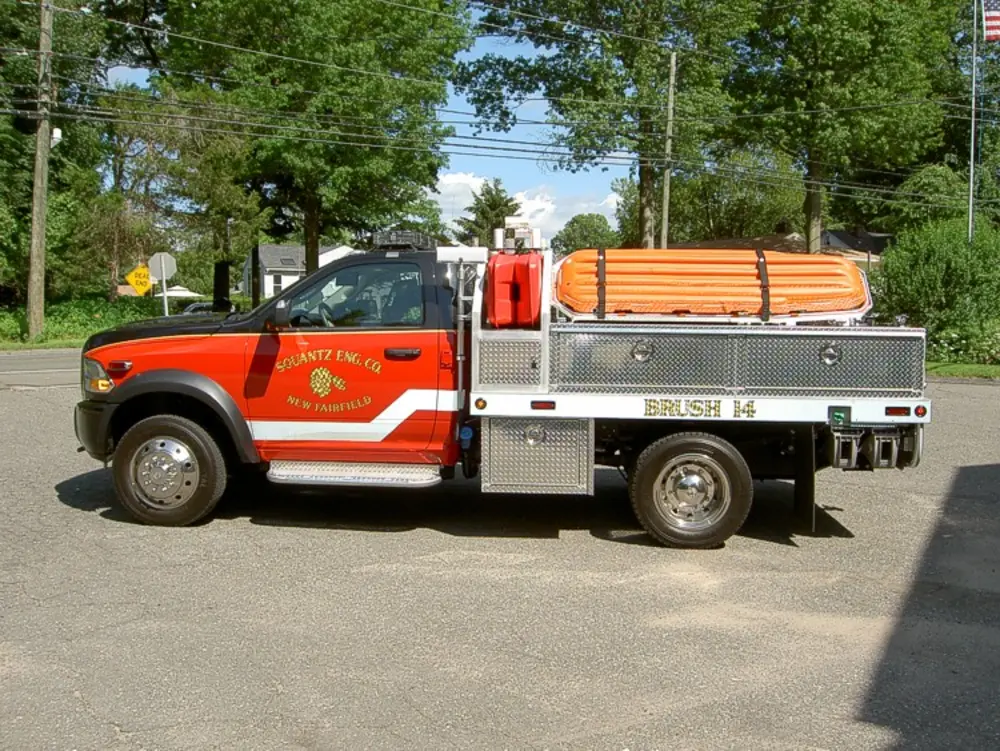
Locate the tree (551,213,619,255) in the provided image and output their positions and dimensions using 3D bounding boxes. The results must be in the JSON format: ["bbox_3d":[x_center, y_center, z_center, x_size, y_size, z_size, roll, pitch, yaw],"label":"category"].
[{"bbox_3d":[6.345,-7.918,75.307,6.200,9.067,6.200,1,4,0],"label":"tree"}]

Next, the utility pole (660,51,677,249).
[{"bbox_3d":[5.607,-5.722,33.351,0.300,10.343,0.300,1,4,0],"label":"utility pole"}]

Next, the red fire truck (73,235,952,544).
[{"bbox_3d":[-0.162,-0.061,7.804,6.126,2.250,2.420,1,4,3],"label":"red fire truck"}]

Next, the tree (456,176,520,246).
[{"bbox_3d":[-0.577,-5.937,50.278,4.600,8.193,4.600,1,4,0],"label":"tree"}]

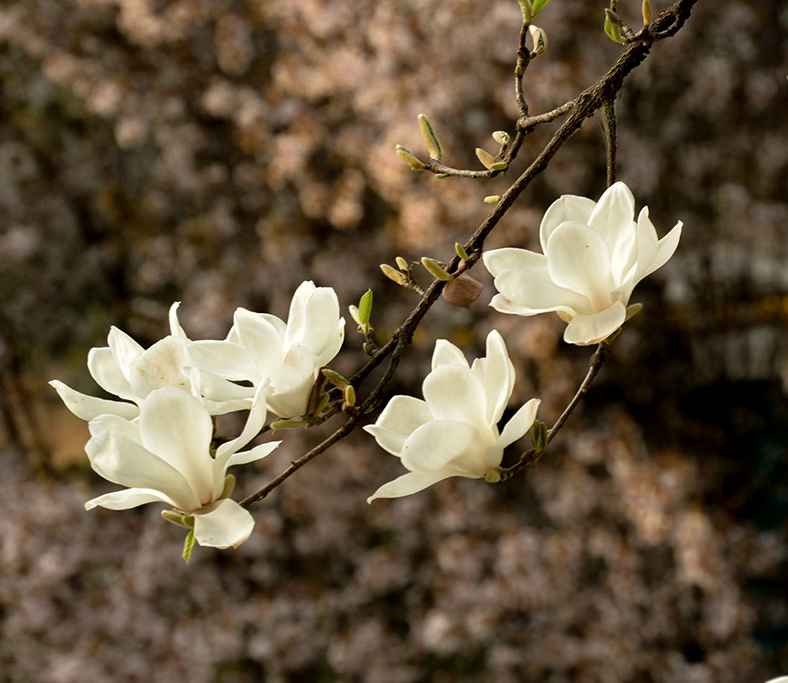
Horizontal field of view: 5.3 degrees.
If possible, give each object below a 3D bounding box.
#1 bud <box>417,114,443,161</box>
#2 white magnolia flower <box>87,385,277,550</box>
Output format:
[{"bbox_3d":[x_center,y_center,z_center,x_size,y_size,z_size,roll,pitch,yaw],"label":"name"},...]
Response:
[{"bbox_3d":[0.022,-0.128,5.300,0.009,0.029,0.009,-19,0,0],"label":"bud"},{"bbox_3d":[-0.134,0.076,5.270,0.118,0.098,0.112,-3,28,30],"label":"white magnolia flower"}]

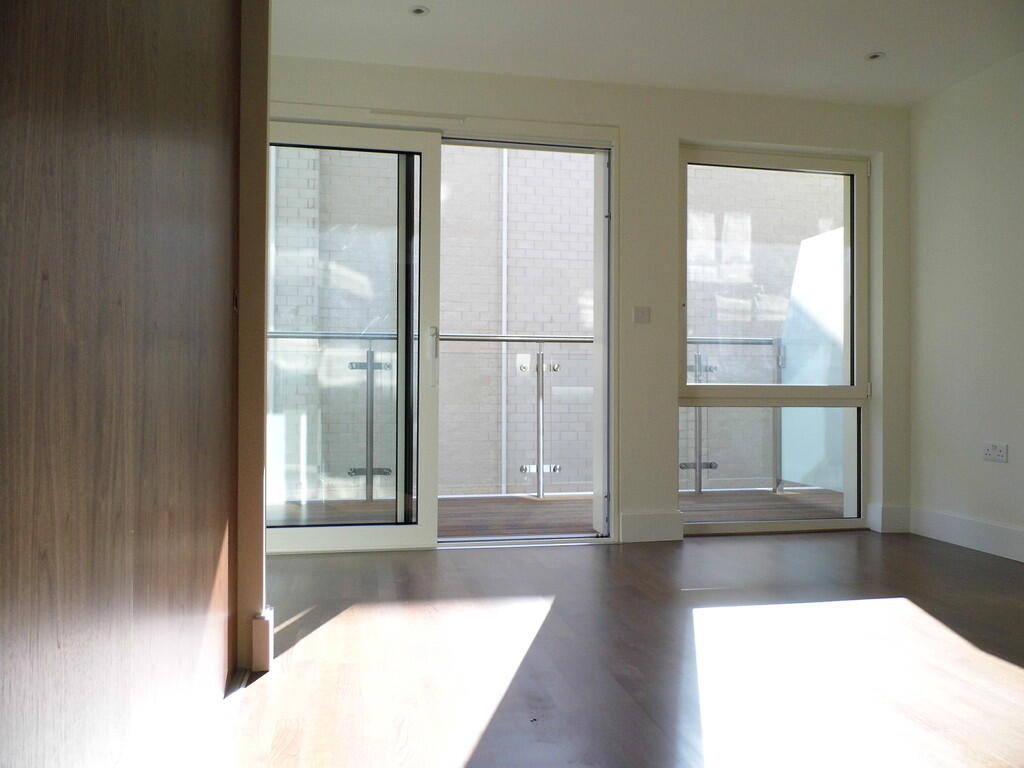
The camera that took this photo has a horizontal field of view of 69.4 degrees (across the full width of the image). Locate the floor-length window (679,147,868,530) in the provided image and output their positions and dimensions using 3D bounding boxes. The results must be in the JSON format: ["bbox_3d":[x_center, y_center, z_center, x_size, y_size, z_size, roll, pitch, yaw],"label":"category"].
[{"bbox_3d":[1.441,-0.232,4.142,1.197,2.110,0.080,0,-1,-11],"label":"floor-length window"}]

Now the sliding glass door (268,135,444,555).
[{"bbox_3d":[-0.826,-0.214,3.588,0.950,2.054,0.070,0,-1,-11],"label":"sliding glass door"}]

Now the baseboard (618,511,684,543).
[{"bbox_3d":[0.732,0.750,3.864,0.344,0.148,0.022,0,-1,-11],"label":"baseboard"}]

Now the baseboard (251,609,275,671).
[{"bbox_3d":[-0.703,0.724,2.098,0.045,0.148,0.090,0,-1,-11],"label":"baseboard"}]

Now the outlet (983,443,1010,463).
[{"bbox_3d":[2.344,0.334,3.577,0.012,0.086,0.144,0,-1,-11],"label":"outlet"}]

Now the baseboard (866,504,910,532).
[{"bbox_3d":[2.131,0.761,4.176,0.182,0.148,0.124,0,-1,-11],"label":"baseboard"}]

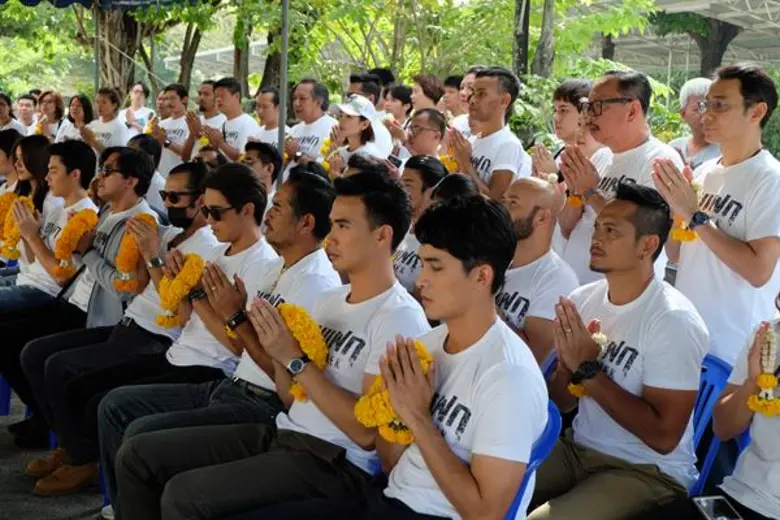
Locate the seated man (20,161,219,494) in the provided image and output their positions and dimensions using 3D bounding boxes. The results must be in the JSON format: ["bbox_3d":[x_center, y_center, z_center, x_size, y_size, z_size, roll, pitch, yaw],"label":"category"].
[{"bbox_3d":[-0.967,0.231,4.157,0.850,1.240,0.520,-1,8,-30],"label":"seated man"}]

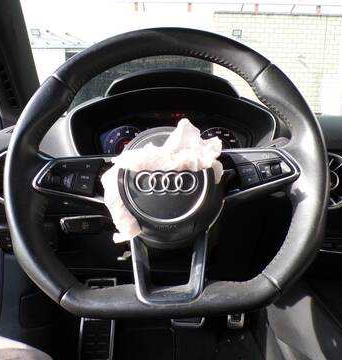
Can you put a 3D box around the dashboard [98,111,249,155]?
[{"bbox_3d":[0.003,-0.080,0.680,0.300,0.120,0.040,0,-8,0],"label":"dashboard"}]

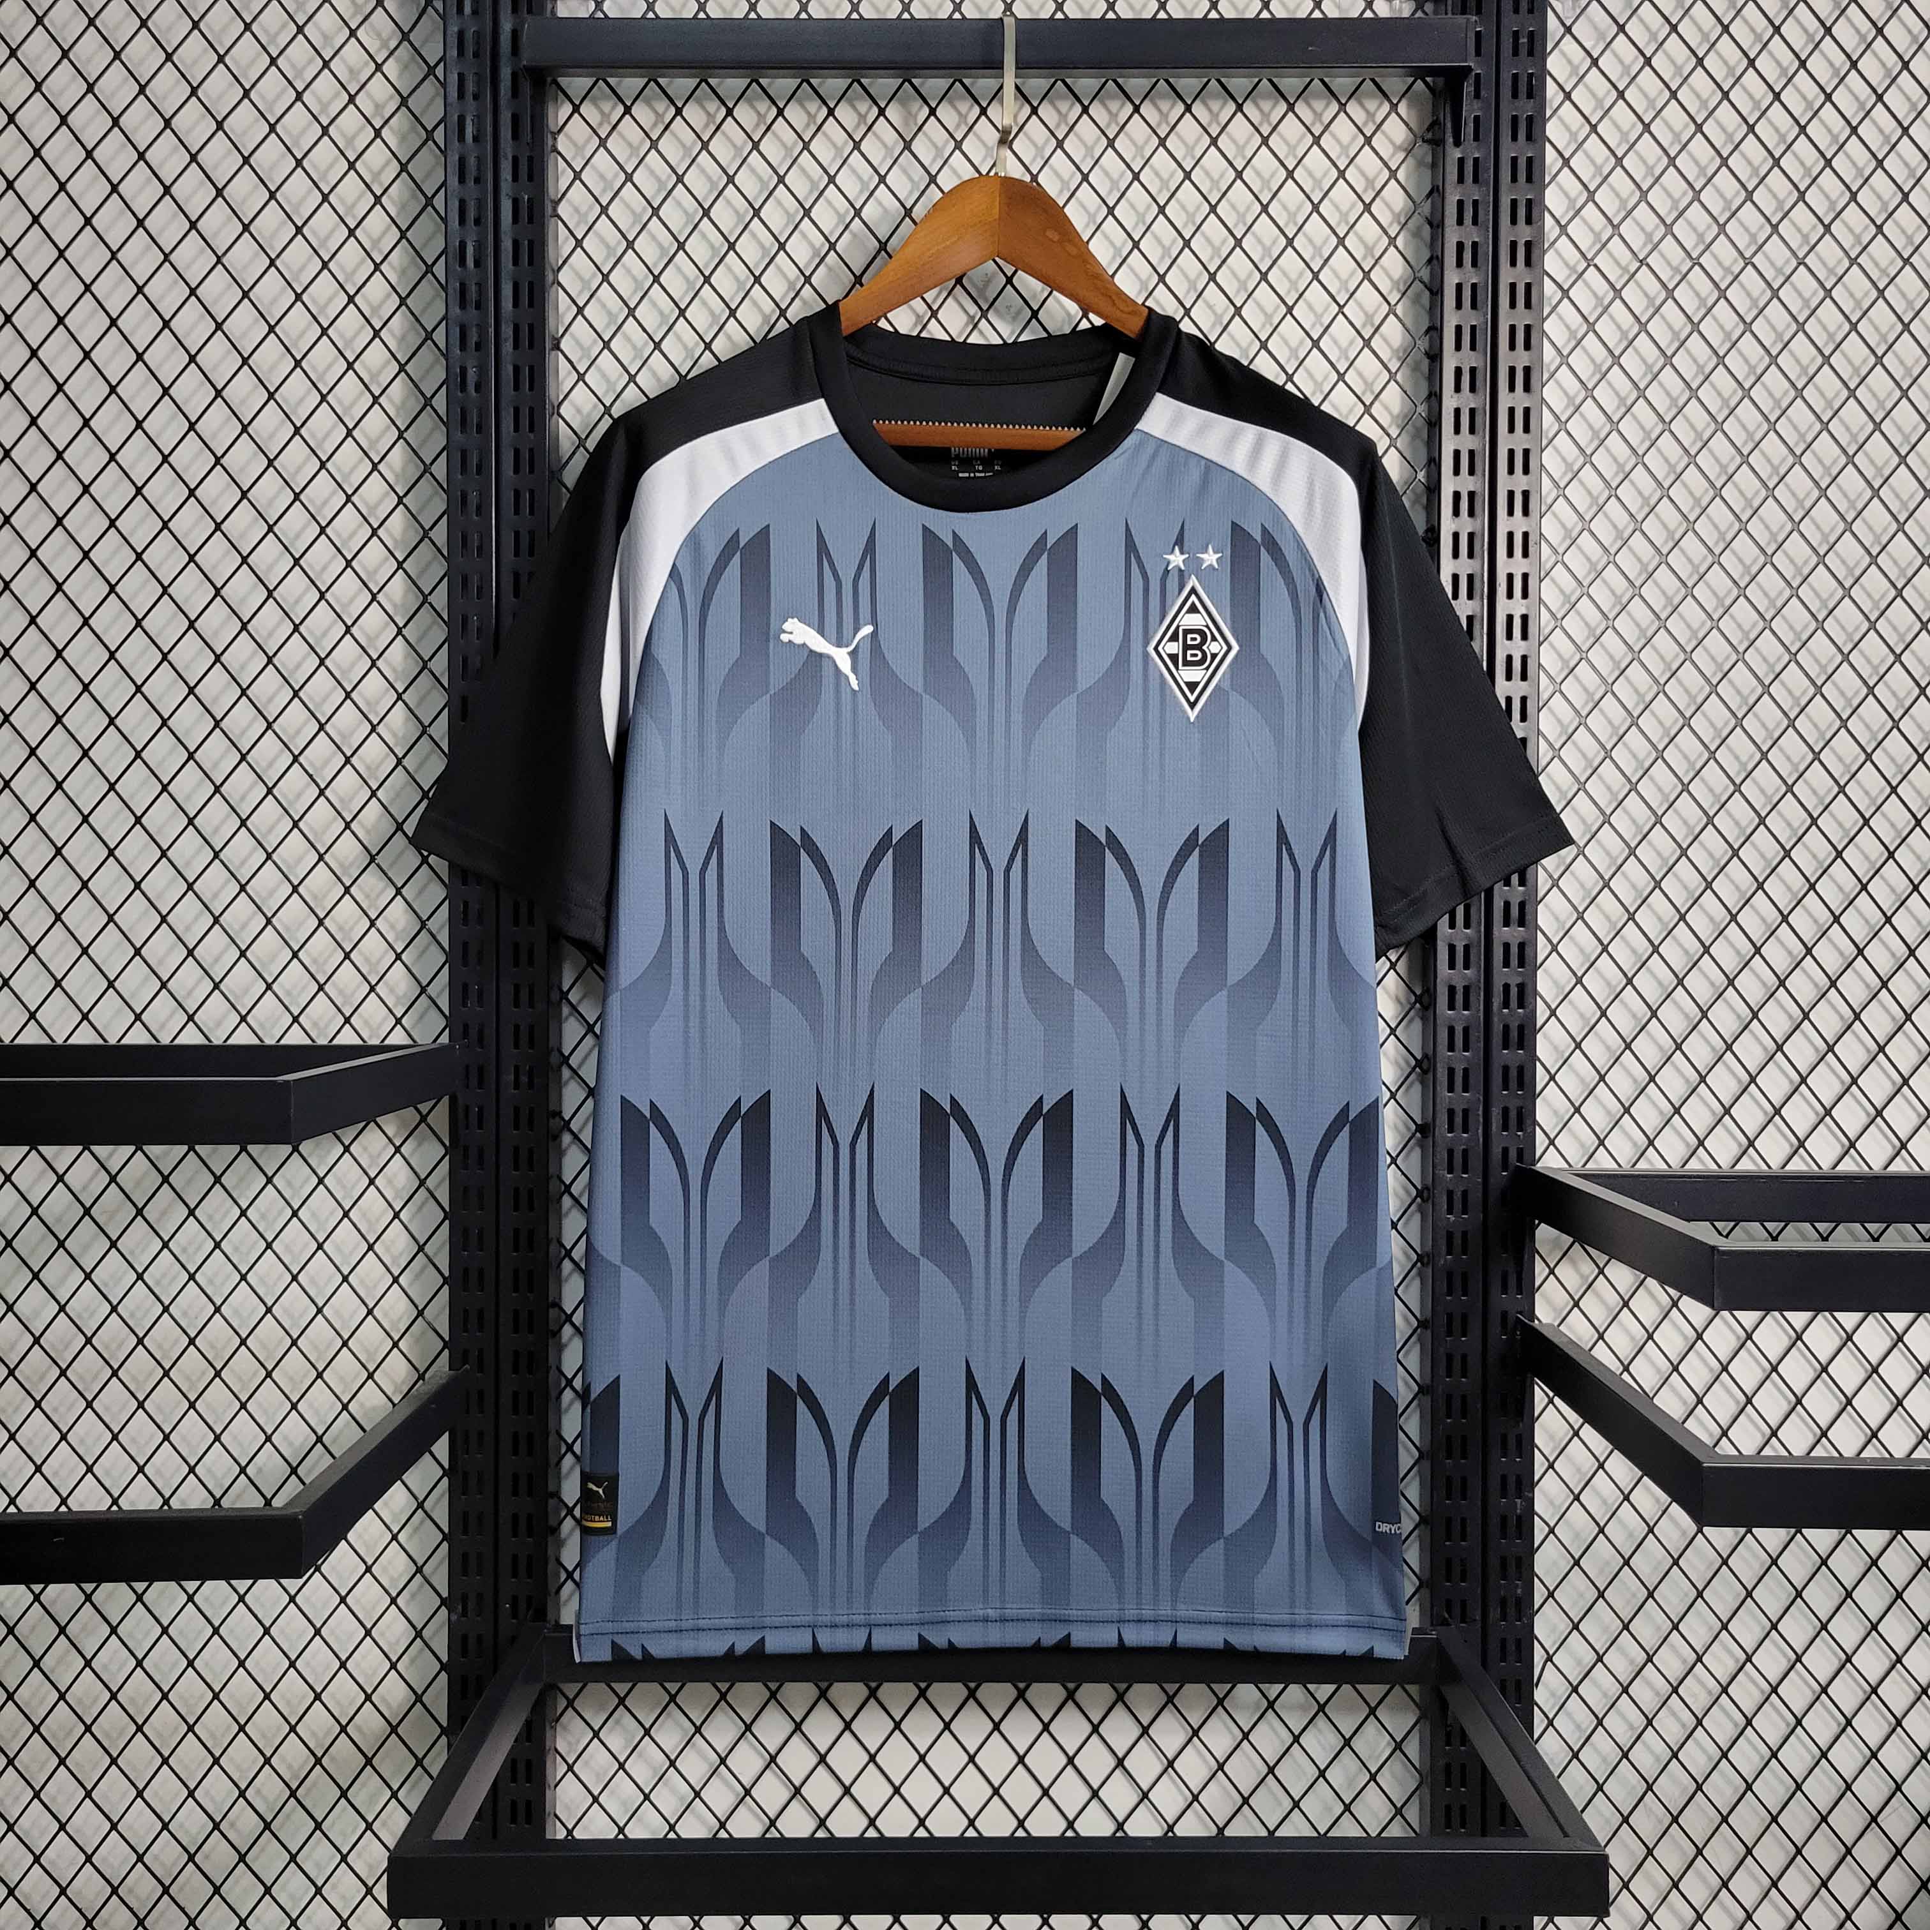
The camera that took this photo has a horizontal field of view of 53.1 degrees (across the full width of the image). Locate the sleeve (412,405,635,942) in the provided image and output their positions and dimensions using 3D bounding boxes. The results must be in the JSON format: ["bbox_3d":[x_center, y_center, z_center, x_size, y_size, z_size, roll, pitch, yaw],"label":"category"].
[{"bbox_3d":[-0.259,-0.165,1.140,0.135,0.305,0.085,0,1,0],"label":"sleeve"}]

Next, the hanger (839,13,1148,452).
[{"bbox_3d":[0.019,-0.434,1.145,0.430,0.260,0.060,0,1,0],"label":"hanger"}]

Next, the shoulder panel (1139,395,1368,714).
[{"bbox_3d":[0.167,-0.235,1.115,0.135,0.192,0.060,0,1,0],"label":"shoulder panel"}]

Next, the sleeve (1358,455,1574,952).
[{"bbox_3d":[0.295,-0.154,1.140,0.130,0.290,0.085,0,1,0],"label":"sleeve"}]

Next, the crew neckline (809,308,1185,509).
[{"bbox_3d":[0.015,-0.323,1.120,0.216,0.122,0.085,0,1,0],"label":"crew neckline"}]

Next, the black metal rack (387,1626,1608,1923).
[{"bbox_3d":[0.015,0.430,1.052,0.571,0.032,0.297,0,1,0],"label":"black metal rack"}]

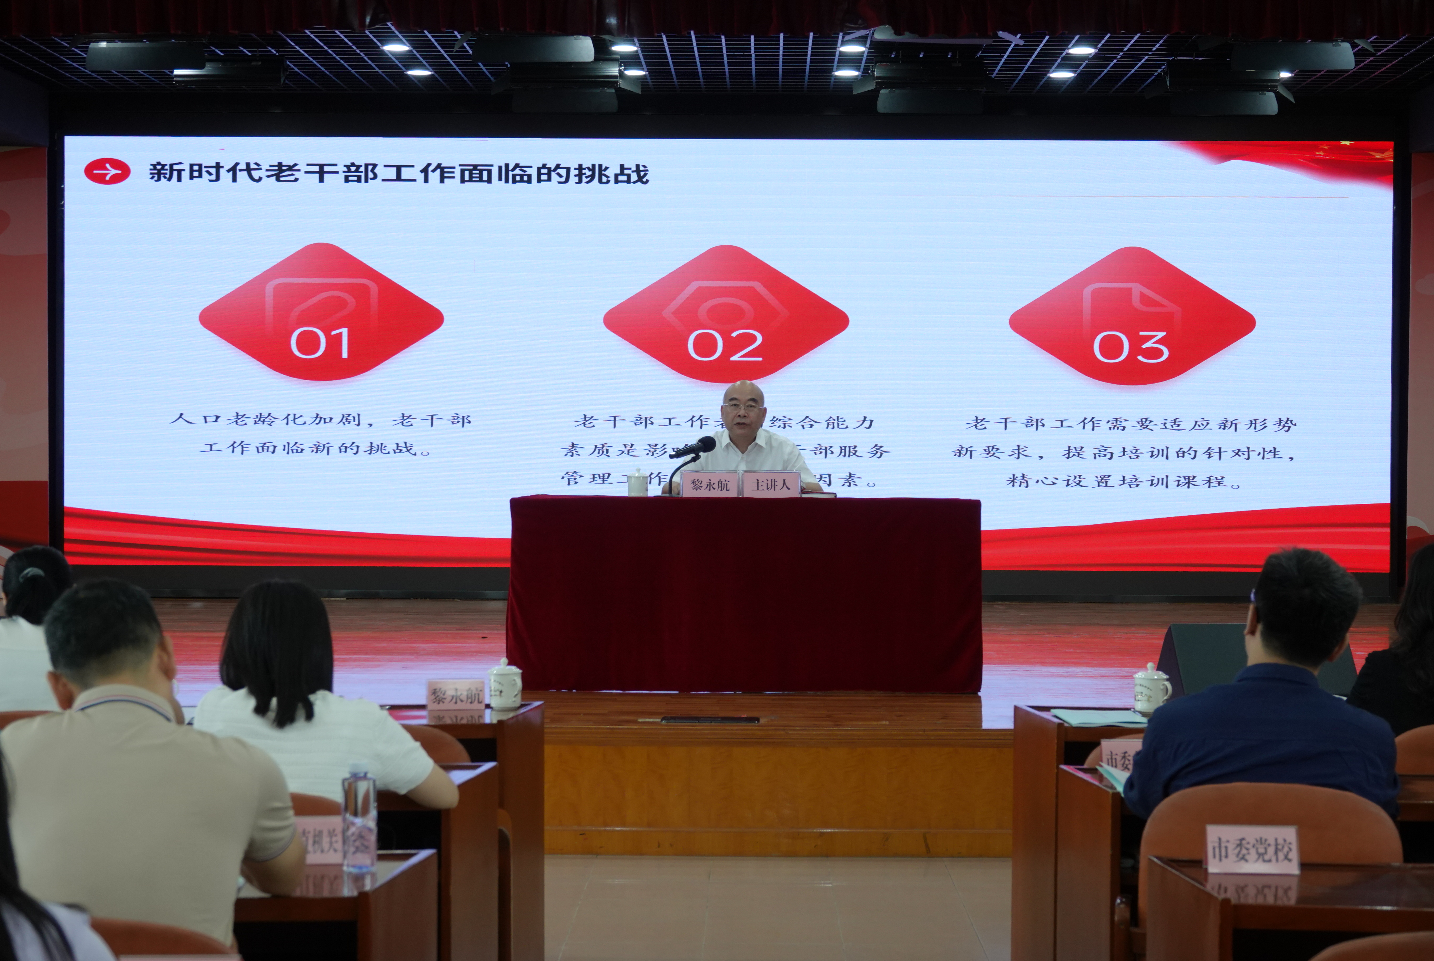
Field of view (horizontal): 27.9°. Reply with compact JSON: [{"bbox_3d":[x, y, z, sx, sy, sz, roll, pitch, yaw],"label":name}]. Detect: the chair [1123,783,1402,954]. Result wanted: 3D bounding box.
[{"bbox_3d":[0.990,0.955,5.330,0.520,0.860,0.570,0,1,-3],"label":"chair"}]

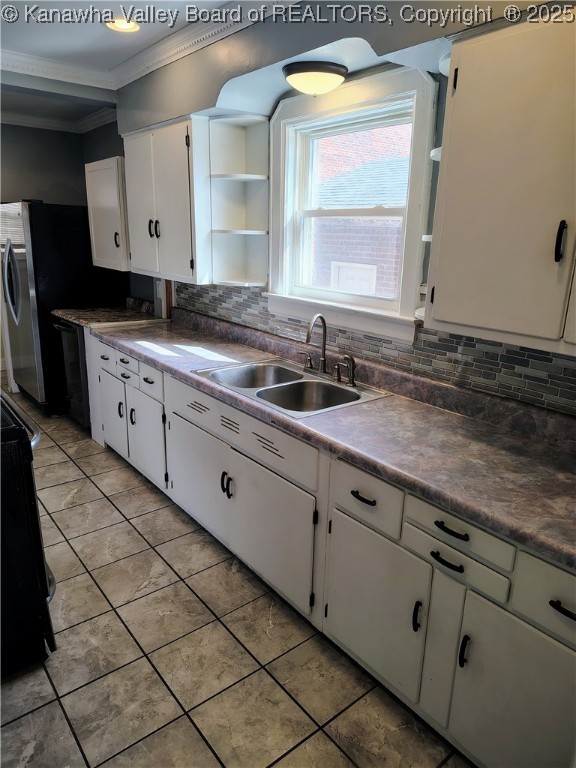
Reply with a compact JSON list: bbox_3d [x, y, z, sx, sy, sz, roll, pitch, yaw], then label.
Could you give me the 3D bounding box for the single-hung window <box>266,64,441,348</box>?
[{"bbox_3d":[0.246,-0.797,2.489,0.120,1.055,1.020,-12,21,-37],"label":"single-hung window"}]

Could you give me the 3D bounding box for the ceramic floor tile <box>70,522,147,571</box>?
[{"bbox_3d":[-0.946,0.857,2.834,0.330,0.010,0.326,-12,21,-37],"label":"ceramic floor tile"}]

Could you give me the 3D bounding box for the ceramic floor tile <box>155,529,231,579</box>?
[{"bbox_3d":[-0.472,0.871,2.755,0.322,0.010,0.319,-12,21,-37],"label":"ceramic floor tile"}]

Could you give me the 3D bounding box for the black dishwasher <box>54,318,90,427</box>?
[{"bbox_3d":[-1.430,-0.114,4.269,0.610,0.800,0.600,-12,21,-37],"label":"black dishwasher"}]

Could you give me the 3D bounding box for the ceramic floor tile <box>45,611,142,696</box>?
[{"bbox_3d":[-0.746,1.001,2.006,0.304,0.010,0.304,-12,21,-37],"label":"ceramic floor tile"}]

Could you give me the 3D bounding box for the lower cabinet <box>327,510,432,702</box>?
[{"bbox_3d":[0.469,0.684,1.935,0.498,0.509,0.449,-12,21,-37],"label":"lower cabinet"}]

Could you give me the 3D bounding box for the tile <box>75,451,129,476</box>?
[{"bbox_3d":[-1.301,0.564,3.775,0.330,0.010,0.326,-12,21,-37],"label":"tile"}]

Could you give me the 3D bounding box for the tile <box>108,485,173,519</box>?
[{"bbox_3d":[-0.889,0.722,3.281,0.330,0.010,0.326,-12,21,-37],"label":"tile"}]

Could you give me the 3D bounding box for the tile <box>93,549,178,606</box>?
[{"bbox_3d":[-0.740,0.936,2.587,0.330,0.010,0.326,-12,21,-37],"label":"tile"}]

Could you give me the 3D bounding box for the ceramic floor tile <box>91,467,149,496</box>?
[{"bbox_3d":[-1.083,0.637,3.487,0.322,0.010,0.319,-12,21,-37],"label":"ceramic floor tile"}]

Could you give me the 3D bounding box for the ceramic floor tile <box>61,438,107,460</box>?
[{"bbox_3d":[-1.490,0.481,3.974,0.322,0.010,0.319,-12,21,-37],"label":"ceramic floor tile"}]

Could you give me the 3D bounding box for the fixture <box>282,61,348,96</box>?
[{"bbox_3d":[0.118,-1.307,2.313,0.284,0.098,0.284,1,17,0],"label":"fixture"}]

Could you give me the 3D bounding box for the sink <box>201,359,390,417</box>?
[{"bbox_3d":[-0.009,0.083,2.494,0.538,0.194,0.834,-12,21,-37],"label":"sink"}]

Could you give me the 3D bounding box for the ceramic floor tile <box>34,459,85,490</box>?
[{"bbox_3d":[-1.544,0.613,3.532,0.322,0.010,0.319,-12,21,-37],"label":"ceramic floor tile"}]

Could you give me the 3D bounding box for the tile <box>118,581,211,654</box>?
[{"bbox_3d":[-0.527,1.003,2.313,0.322,0.010,0.319,-12,21,-37],"label":"tile"}]

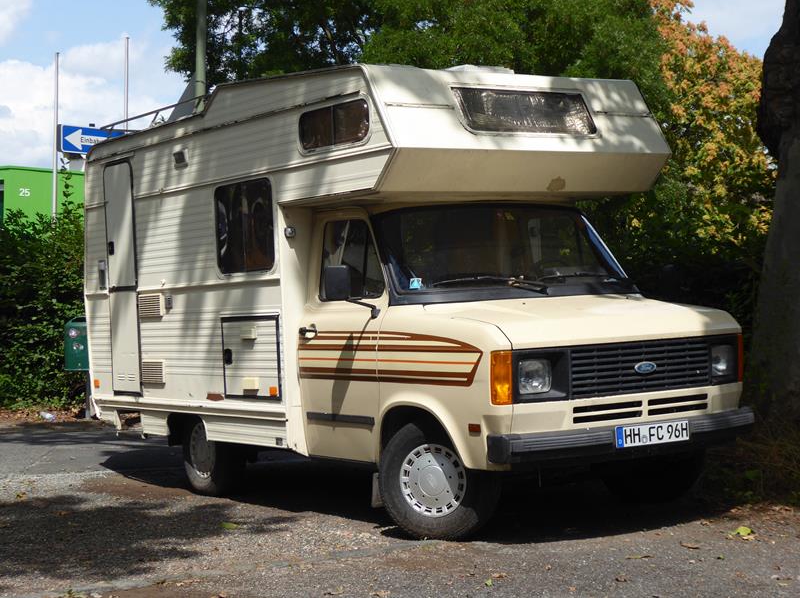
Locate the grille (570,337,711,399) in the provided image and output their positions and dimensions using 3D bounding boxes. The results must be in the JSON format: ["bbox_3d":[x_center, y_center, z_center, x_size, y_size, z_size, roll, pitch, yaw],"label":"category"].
[{"bbox_3d":[1.317,0.366,8.122,1.018,0.283,0.060,-3,0,-34],"label":"grille"}]

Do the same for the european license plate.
[{"bbox_3d":[1.354,0.722,8.027,0.526,0.107,0.020,-3,0,-34],"label":"european license plate"}]

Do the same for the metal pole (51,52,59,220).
[{"bbox_3d":[-7.579,-2.016,33.000,0.090,6.800,0.090,1,0,0],"label":"metal pole"}]

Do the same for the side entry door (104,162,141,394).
[{"bbox_3d":[-2.087,-0.151,11.303,0.060,1.722,0.522,-3,0,-34],"label":"side entry door"}]

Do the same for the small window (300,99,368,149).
[{"bbox_3d":[-0.389,-1.007,8.720,0.050,0.240,0.741,-3,0,-34],"label":"small window"}]

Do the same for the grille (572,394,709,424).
[{"bbox_3d":[1.312,0.591,8.112,0.980,0.084,0.050,-3,0,-34],"label":"grille"}]

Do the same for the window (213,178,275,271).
[{"bbox_3d":[-1.005,-0.463,9.673,0.050,0.568,0.763,-3,0,-34],"label":"window"}]

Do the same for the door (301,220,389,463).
[{"bbox_3d":[-0.312,0.219,8.919,0.160,1.470,0.980,-3,0,-34],"label":"door"}]

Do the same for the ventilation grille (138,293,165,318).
[{"bbox_3d":[-1.825,0.044,10.899,0.050,0.162,0.393,-3,0,-34],"label":"ventilation grille"}]

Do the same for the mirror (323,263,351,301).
[{"bbox_3d":[-0.352,-0.093,8.458,0.140,0.195,0.060,-3,0,-34],"label":"mirror"}]

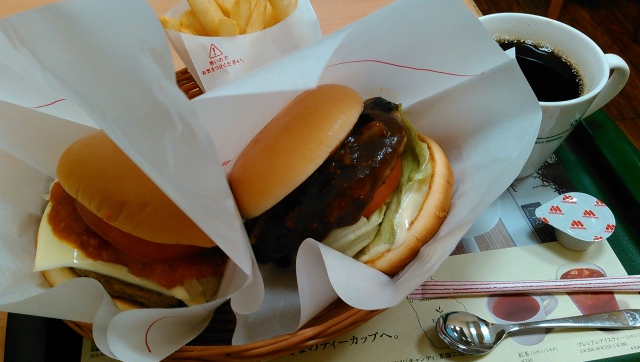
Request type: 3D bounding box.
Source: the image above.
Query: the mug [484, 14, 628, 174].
[{"bbox_3d":[0.135,-0.051,0.357,0.113,0.074,0.089,-4,50,-5],"label":"mug"}]

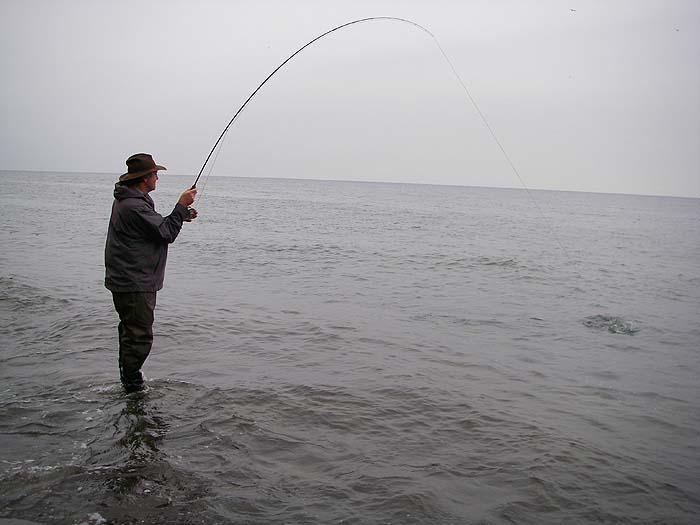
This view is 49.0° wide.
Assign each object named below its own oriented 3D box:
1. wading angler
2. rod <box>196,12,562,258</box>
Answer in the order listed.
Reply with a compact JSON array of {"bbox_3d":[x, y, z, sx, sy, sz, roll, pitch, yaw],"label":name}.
[{"bbox_3d":[-1.460,0.116,5.620,0.680,1.800,0.540,-1,7,-27],"label":"wading angler"},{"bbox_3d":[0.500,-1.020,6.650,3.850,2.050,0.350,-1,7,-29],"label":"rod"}]

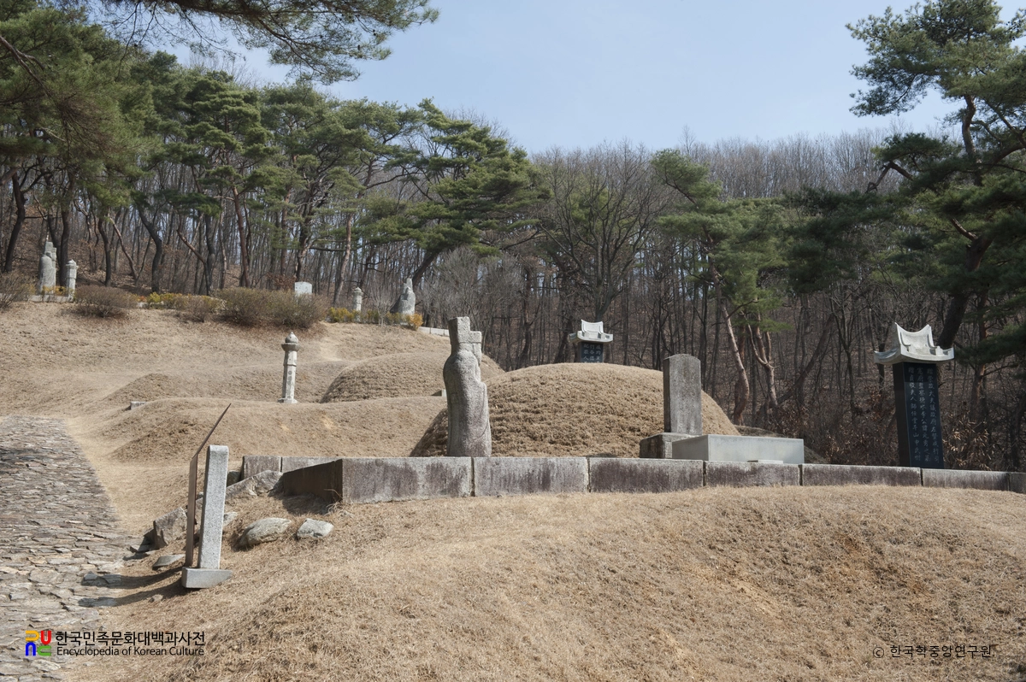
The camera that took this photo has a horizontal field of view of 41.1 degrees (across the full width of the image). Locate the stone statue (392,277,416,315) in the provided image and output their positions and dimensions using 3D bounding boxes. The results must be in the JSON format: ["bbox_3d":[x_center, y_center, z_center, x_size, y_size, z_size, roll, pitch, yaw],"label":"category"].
[{"bbox_3d":[-4.217,-1.567,54.359,0.660,1.918,0.620,5,-12,-22],"label":"stone statue"}]

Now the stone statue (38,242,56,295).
[{"bbox_3d":[-16.821,-2.588,49.460,0.580,2.104,0.600,5,-12,-22],"label":"stone statue"}]

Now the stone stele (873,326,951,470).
[{"bbox_3d":[6.176,0.880,20.834,0.950,2.319,0.680,4,-12,-19],"label":"stone stele"}]

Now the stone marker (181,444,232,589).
[{"bbox_3d":[-2.335,1.355,10.673,0.340,1.100,0.260,6,-10,-19],"label":"stone marker"}]

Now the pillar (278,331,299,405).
[{"bbox_3d":[-5.236,0.616,31.998,0.450,1.688,0.450,4,-12,-20],"label":"pillar"}]

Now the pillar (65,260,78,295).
[{"bbox_3d":[-15.910,-2.249,49.386,0.400,1.415,0.400,4,-12,-20],"label":"pillar"}]

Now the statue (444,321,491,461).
[{"bbox_3d":[-0.620,0.662,18.937,0.520,2.033,0.580,4,-12,-20],"label":"statue"}]

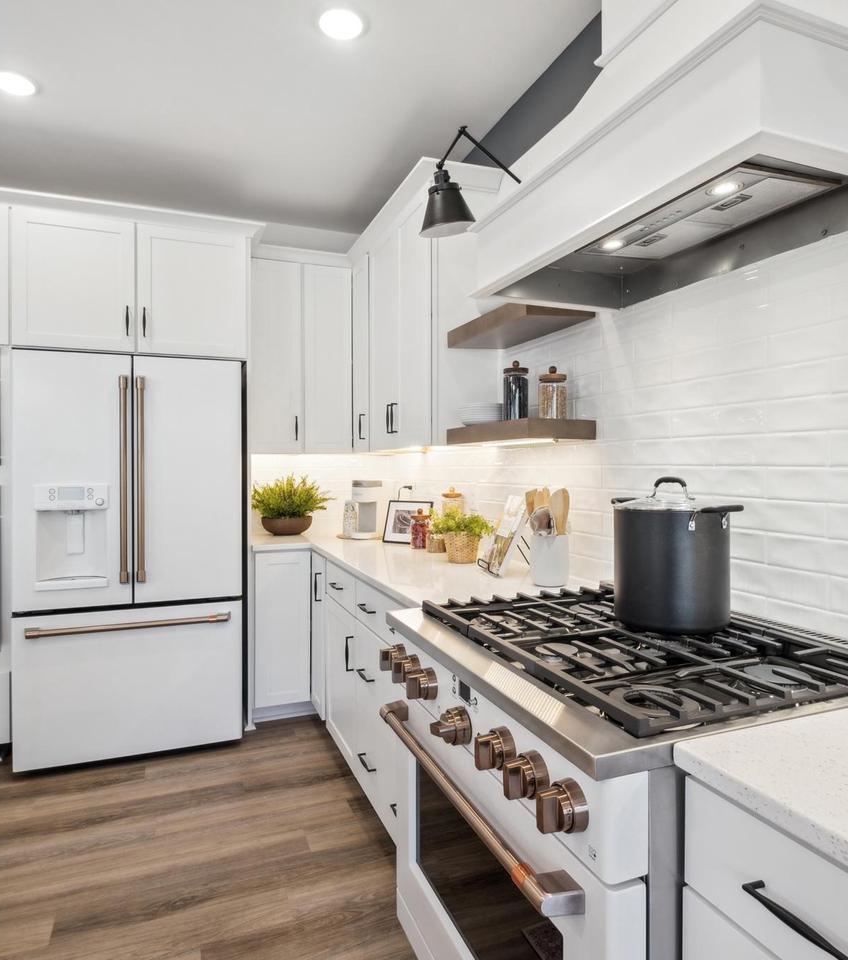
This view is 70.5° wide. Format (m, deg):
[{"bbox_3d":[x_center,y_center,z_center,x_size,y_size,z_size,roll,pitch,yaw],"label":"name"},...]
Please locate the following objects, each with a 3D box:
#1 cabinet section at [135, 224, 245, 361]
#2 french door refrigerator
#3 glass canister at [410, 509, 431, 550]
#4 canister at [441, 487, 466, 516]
[{"bbox_3d":[-1.224,-0.910,3.182,0.497,0.604,0.570,-1,1,-22],"label":"cabinet section"},{"bbox_3d":[-1.410,0.342,2.990,0.906,1.807,0.840,0,1,-22],"label":"french door refrigerator"},{"bbox_3d":[-0.016,0.236,2.947,0.102,0.184,0.102,0,1,0],"label":"glass canister"},{"bbox_3d":[0.135,0.181,2.861,0.100,0.293,0.100,0,1,-22],"label":"canister"}]

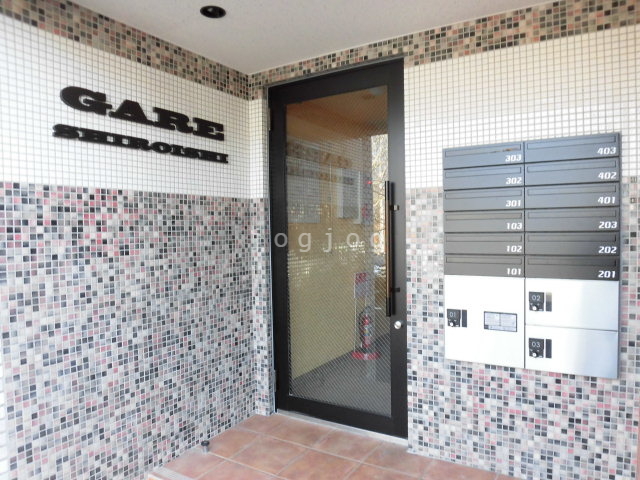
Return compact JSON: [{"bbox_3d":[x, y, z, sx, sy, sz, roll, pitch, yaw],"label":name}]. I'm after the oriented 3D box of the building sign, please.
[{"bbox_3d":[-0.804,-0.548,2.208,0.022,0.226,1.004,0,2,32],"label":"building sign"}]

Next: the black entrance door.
[{"bbox_3d":[0.098,0.067,2.615,0.868,2.050,0.060,0,2,28],"label":"black entrance door"}]

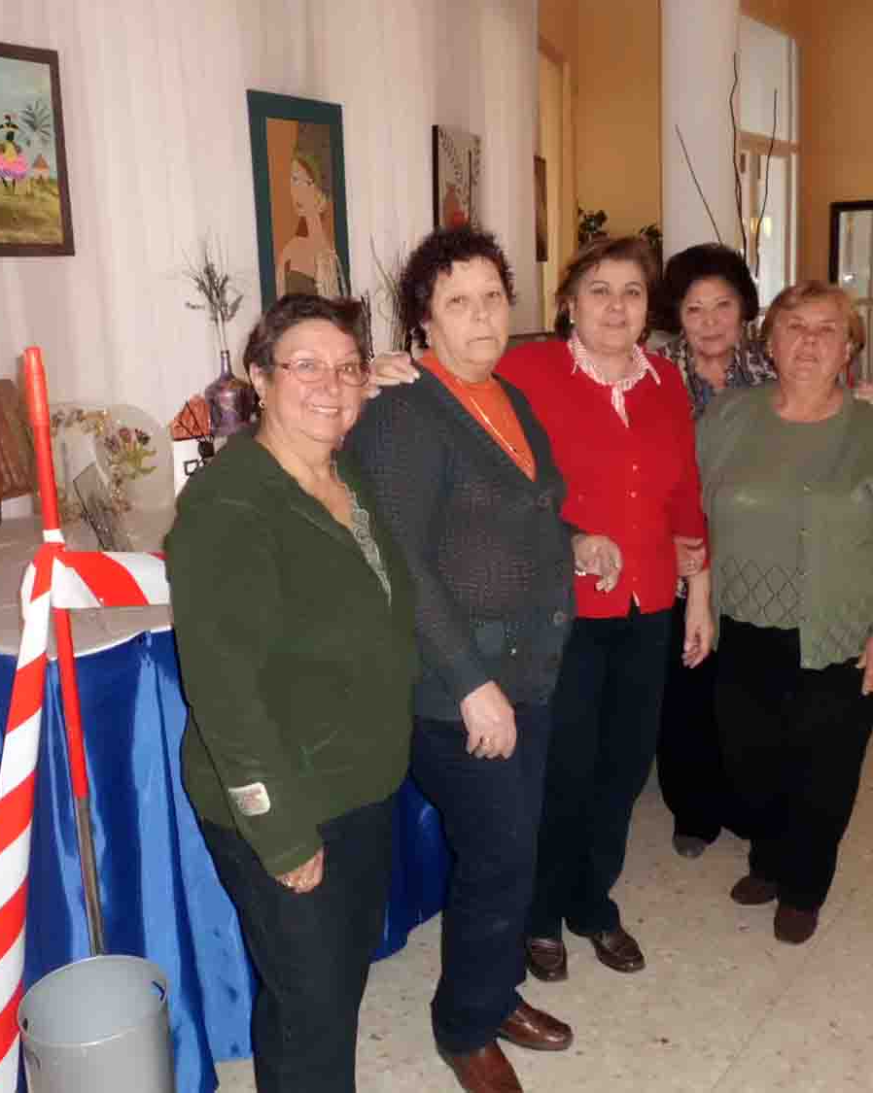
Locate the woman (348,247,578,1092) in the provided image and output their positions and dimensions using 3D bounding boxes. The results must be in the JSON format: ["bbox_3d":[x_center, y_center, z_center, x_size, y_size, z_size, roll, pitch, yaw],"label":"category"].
[{"bbox_3d":[0.075,0.220,2.069,0.370,1.585,0.500,9,16,44],"label":"woman"}]

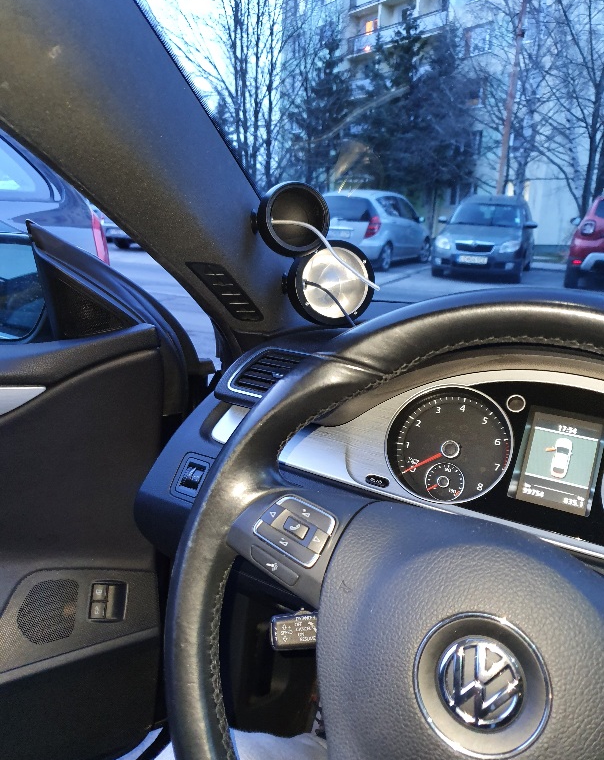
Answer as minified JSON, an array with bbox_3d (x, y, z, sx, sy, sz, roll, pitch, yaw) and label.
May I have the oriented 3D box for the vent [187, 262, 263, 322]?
[{"bbox_3d":[-0.080,-0.095,0.640,0.015,0.031,0.128,33,-11,38],"label":"vent"}]

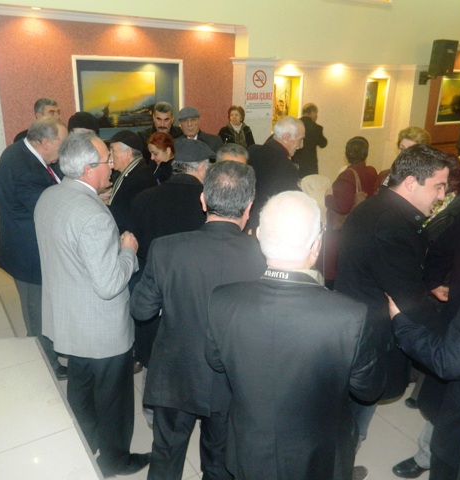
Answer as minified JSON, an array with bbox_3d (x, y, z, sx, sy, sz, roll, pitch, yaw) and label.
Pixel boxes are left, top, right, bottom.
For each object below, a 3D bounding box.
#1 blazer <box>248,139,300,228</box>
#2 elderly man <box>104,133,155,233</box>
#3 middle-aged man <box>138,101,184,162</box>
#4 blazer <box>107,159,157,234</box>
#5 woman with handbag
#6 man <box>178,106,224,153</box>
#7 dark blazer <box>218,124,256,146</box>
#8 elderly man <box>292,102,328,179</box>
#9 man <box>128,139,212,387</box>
[{"bbox_3d":[0.310,-0.238,3.187,0.360,0.776,0.500,-4,19,-16],"label":"blazer"},{"bbox_3d":[-0.649,0.051,3.256,0.400,1.607,0.500,-4,19,-16],"label":"elderly man"},{"bbox_3d":[-0.587,-0.336,4.179,0.500,1.756,0.340,-1,19,-7],"label":"middle-aged man"},{"bbox_3d":[-0.644,-0.177,3.179,0.370,0.727,0.500,-4,19,-16],"label":"blazer"},{"bbox_3d":[0.906,-0.032,3.696,0.480,1.547,0.360,-10,21,-30],"label":"woman with handbag"},{"bbox_3d":[-0.309,-0.279,4.074,0.520,1.726,0.340,0,19,-5],"label":"man"},{"bbox_3d":[0.061,-0.960,5.327,0.460,0.674,0.300,3,19,6],"label":"dark blazer"},{"bbox_3d":[0.941,-0.814,5.772,0.520,1.710,0.360,11,21,26],"label":"elderly man"},{"bbox_3d":[-0.382,0.184,2.889,0.420,1.598,0.550,-14,24,-38],"label":"man"}]

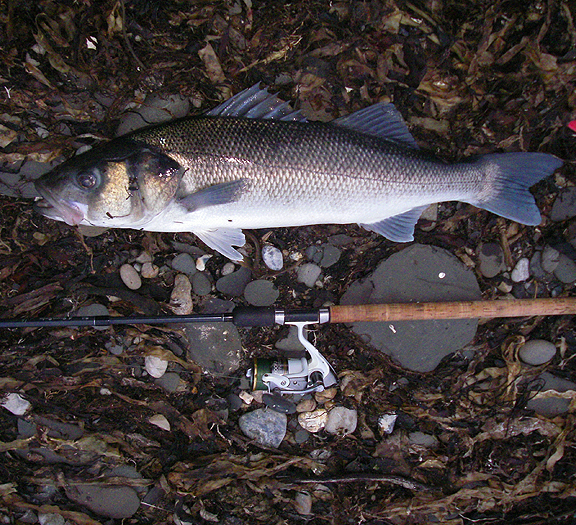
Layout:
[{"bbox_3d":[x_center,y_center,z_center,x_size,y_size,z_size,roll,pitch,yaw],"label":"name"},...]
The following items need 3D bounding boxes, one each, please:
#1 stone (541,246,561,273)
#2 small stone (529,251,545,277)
[{"bbox_3d":[0.343,-0.004,1.003,0.024,0.016,0.036,-6,78,-1],"label":"stone"},{"bbox_3d":[0.342,0.003,1.054,0.020,0.017,0.038,-10,78,-2],"label":"small stone"}]

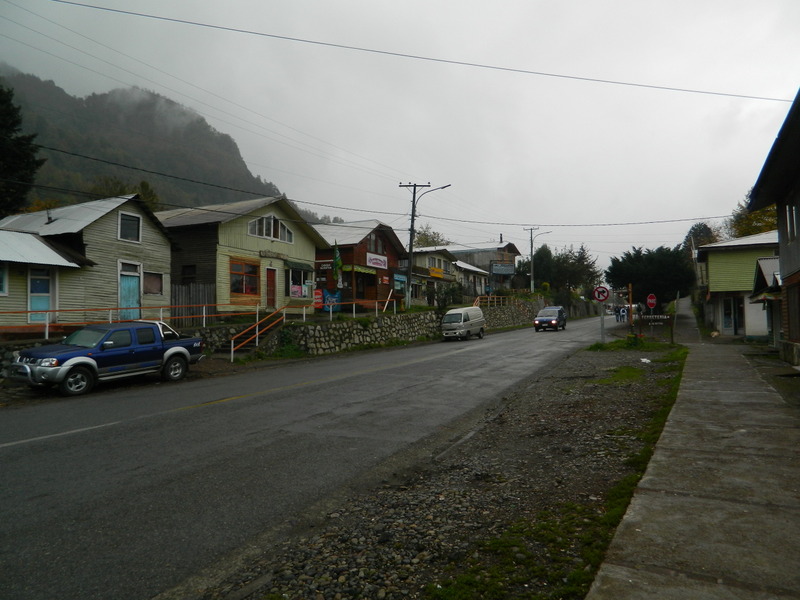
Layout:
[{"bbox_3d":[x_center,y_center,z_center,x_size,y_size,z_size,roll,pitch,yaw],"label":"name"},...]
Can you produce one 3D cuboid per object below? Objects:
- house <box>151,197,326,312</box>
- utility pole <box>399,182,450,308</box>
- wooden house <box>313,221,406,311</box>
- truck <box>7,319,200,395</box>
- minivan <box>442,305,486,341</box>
[{"bbox_3d":[-10.860,-2.390,33.400,10.200,6.300,9.600,-1,-2,25],"label":"house"},{"bbox_3d":[1.680,-3.670,39.200,3.770,8.650,0.400,-1,-2,27],"label":"utility pole"},{"bbox_3d":[-5.200,-2.500,44.000,9.000,6.600,7.800,-1,-2,25],"label":"wooden house"},{"bbox_3d":[-7.880,1.530,16.100,1.810,1.730,5.050,-1,0,28],"label":"truck"},{"bbox_3d":[4.100,1.470,36.200,1.700,2.000,4.600,-1,0,24],"label":"minivan"}]

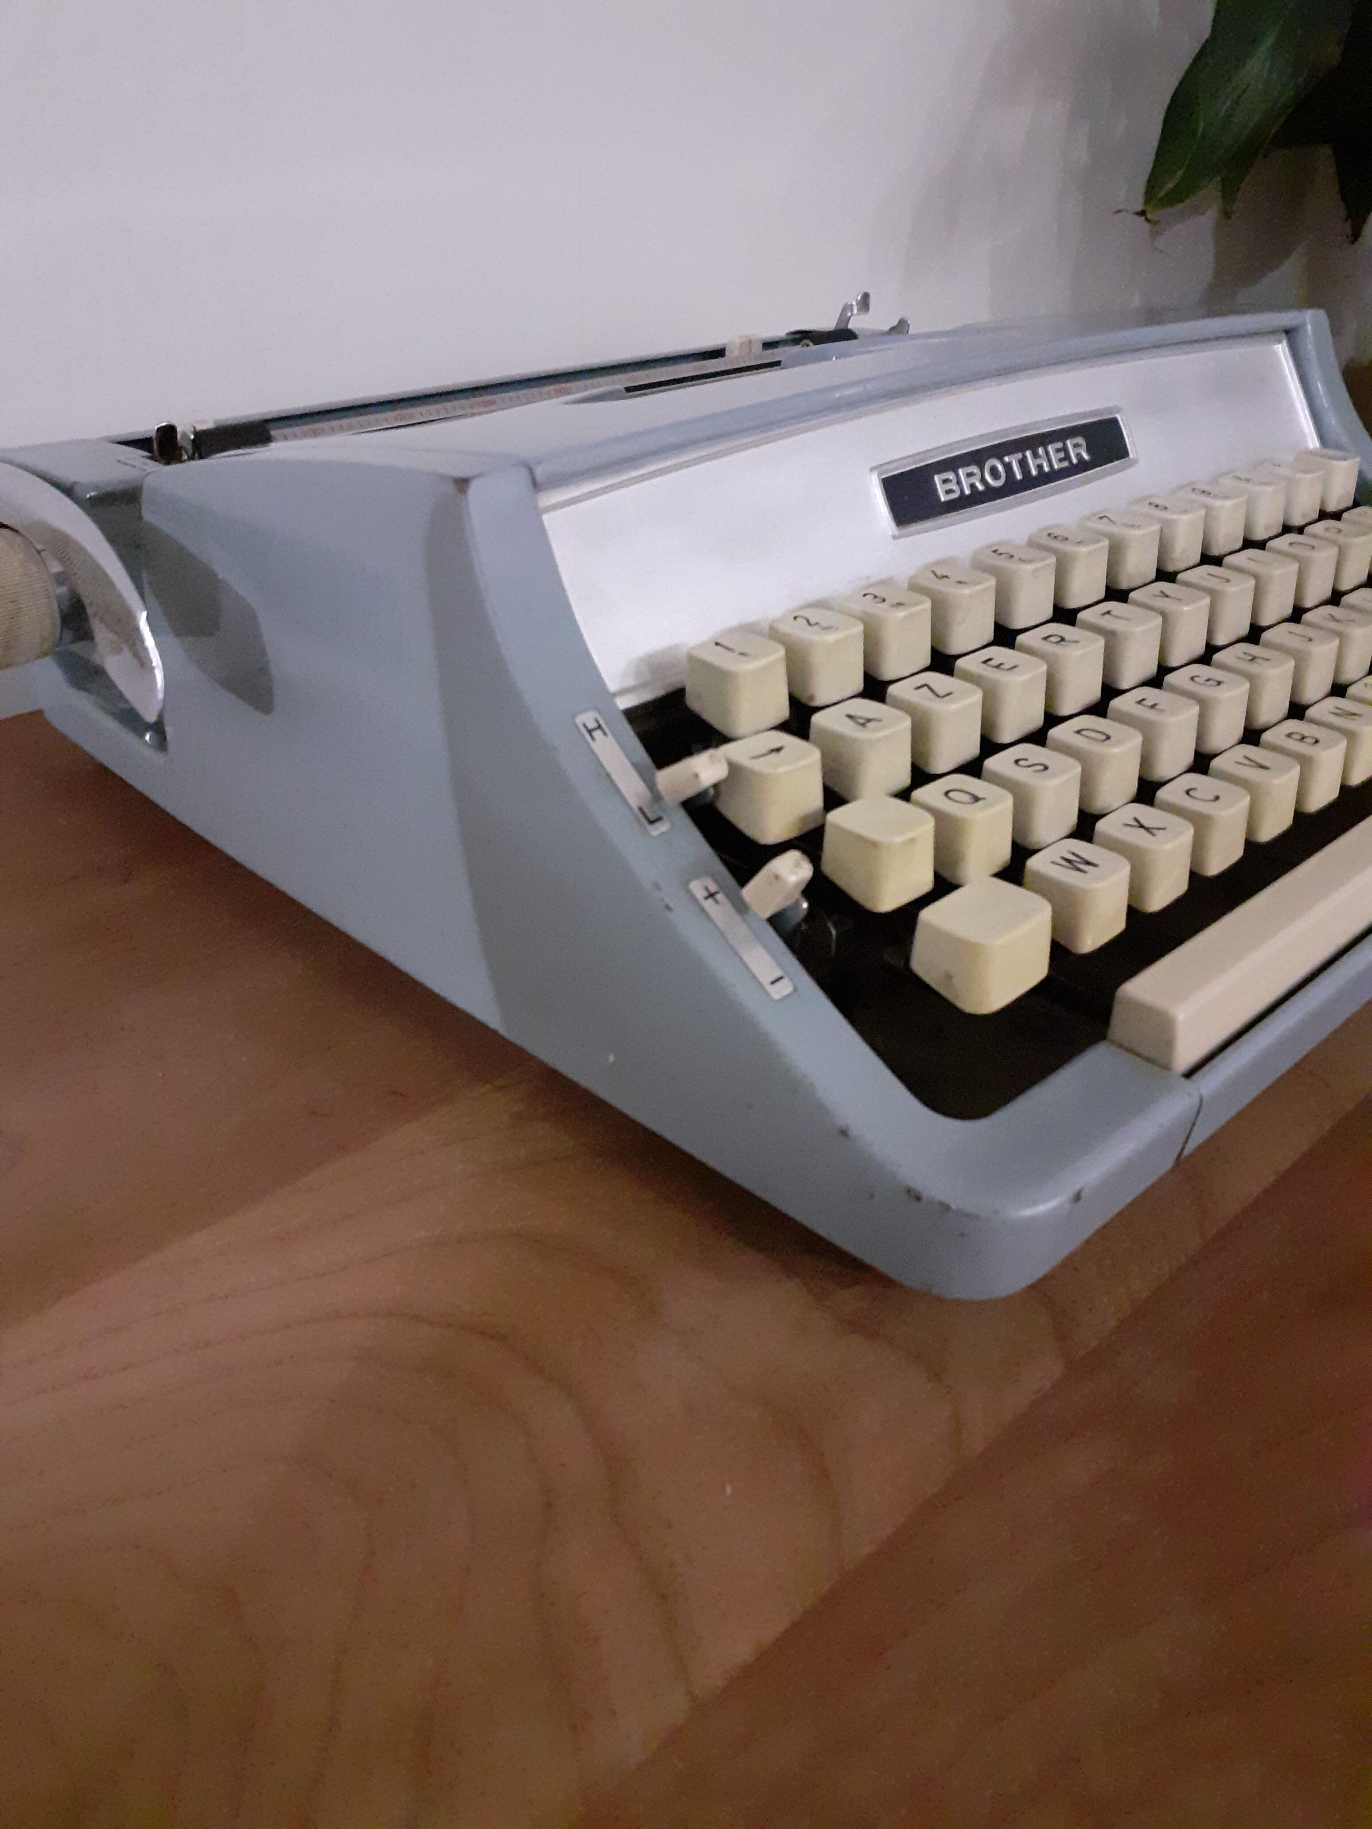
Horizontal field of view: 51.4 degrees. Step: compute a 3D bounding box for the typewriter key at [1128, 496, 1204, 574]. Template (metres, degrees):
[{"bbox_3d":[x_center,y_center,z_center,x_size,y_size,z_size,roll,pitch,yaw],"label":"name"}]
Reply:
[{"bbox_3d":[0.105,-0.084,0.313,0.013,0.013,0.014,-25,37,-37],"label":"typewriter key"}]

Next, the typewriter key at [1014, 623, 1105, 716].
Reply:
[{"bbox_3d":[0.070,-0.046,0.268,0.013,0.012,0.014,-25,37,-37],"label":"typewriter key"}]

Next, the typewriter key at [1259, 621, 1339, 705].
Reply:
[{"bbox_3d":[0.127,-0.053,0.298,0.014,0.012,0.015,-25,40,-37],"label":"typewriter key"}]

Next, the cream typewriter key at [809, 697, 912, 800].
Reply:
[{"bbox_3d":[0.029,-0.027,0.233,0.013,0.012,0.013,-25,39,-37],"label":"cream typewriter key"}]

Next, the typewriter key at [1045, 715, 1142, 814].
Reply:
[{"bbox_3d":[0.072,-0.027,0.253,0.013,0.012,0.014,-25,37,-37],"label":"typewriter key"}]

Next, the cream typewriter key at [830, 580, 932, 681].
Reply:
[{"bbox_3d":[0.036,-0.051,0.255,0.013,0.013,0.013,-25,39,-37],"label":"cream typewriter key"}]

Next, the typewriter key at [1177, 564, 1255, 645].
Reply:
[{"bbox_3d":[0.112,-0.065,0.302,0.013,0.012,0.014,-25,37,-37],"label":"typewriter key"}]

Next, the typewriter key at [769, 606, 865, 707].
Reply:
[{"bbox_3d":[0.022,-0.045,0.244,0.013,0.013,0.013,-25,39,-37],"label":"typewriter key"}]

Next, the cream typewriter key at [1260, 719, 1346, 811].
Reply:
[{"bbox_3d":[0.118,-0.029,0.275,0.014,0.012,0.015,-25,40,-37],"label":"cream typewriter key"}]

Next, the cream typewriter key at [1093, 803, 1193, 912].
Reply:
[{"bbox_3d":[0.077,-0.009,0.240,0.013,0.012,0.014,-25,37,-37],"label":"cream typewriter key"}]

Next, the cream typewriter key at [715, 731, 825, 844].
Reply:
[{"bbox_3d":[0.013,-0.020,0.221,0.013,0.012,0.015,-25,37,-37],"label":"cream typewriter key"}]

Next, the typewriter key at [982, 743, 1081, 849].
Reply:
[{"bbox_3d":[0.058,-0.020,0.241,0.014,0.012,0.015,-25,40,-37],"label":"typewriter key"}]

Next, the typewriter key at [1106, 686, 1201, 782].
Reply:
[{"bbox_3d":[0.085,-0.033,0.264,0.014,0.012,0.015,-25,40,-37],"label":"typewriter key"}]

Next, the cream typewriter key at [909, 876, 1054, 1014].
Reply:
[{"bbox_3d":[0.045,0.004,0.215,0.017,0.012,0.015,-25,37,-37],"label":"cream typewriter key"}]

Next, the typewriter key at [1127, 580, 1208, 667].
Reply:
[{"bbox_3d":[0.097,-0.059,0.290,0.014,0.012,0.015,-25,40,-37],"label":"typewriter key"}]

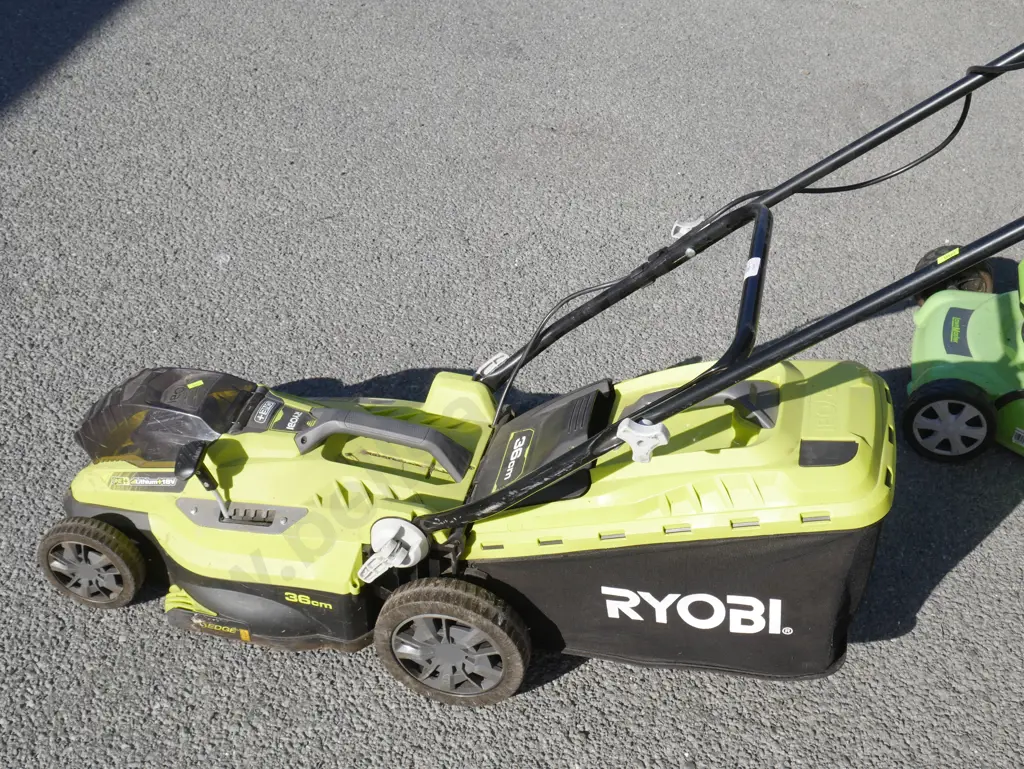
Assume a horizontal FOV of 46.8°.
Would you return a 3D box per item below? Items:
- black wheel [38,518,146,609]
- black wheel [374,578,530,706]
[{"bbox_3d":[-0.595,0.255,1.680,0.149,0.149,0.037,9,37,11],"label":"black wheel"},{"bbox_3d":[-0.077,0.337,1.536,0.200,0.200,0.044,9,37,11],"label":"black wheel"}]

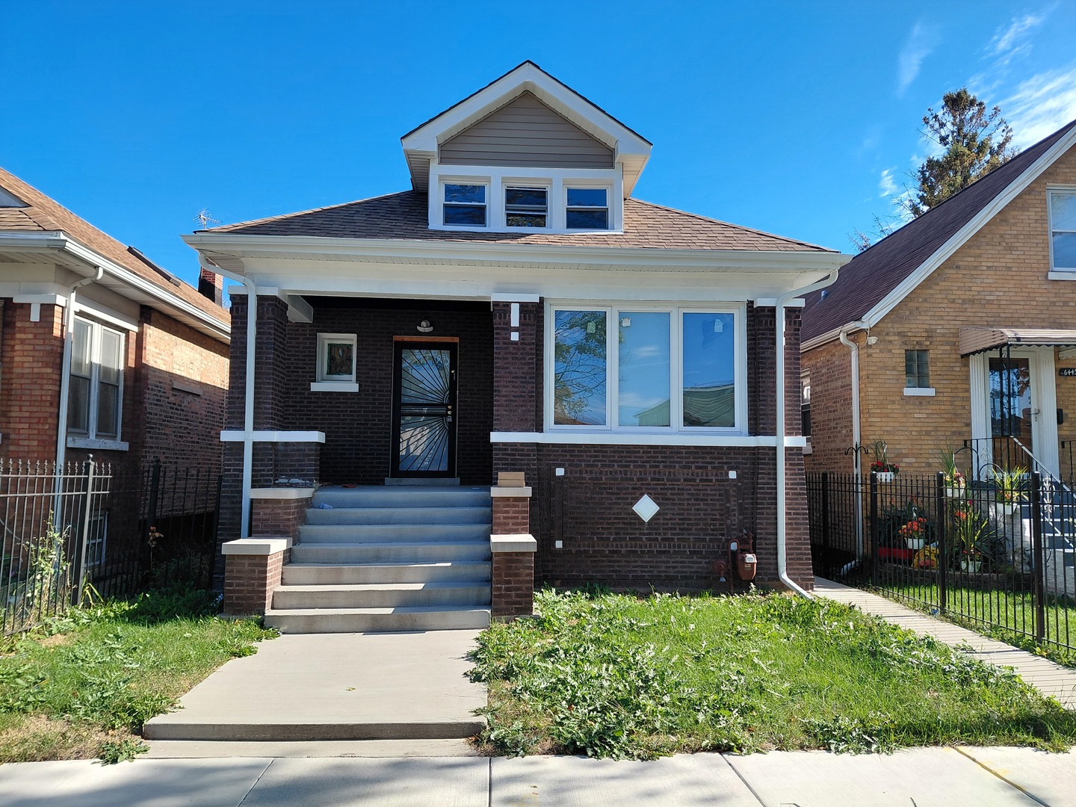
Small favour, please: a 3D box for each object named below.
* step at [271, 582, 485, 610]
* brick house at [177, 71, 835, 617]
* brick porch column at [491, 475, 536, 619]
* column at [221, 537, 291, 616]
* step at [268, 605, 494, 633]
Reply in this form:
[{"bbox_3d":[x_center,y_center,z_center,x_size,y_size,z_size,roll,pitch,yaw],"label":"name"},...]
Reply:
[{"bbox_3d":[-1.529,1.920,7.851,2.130,0.175,0.326,1,-4,-4],"label":"step"},{"bbox_3d":[-0.510,-0.655,15.056,8.032,6.571,12.500,1,-4,-4],"label":"brick house"},{"bbox_3d":[-0.281,1.492,8.462,0.441,1.257,1.917,1,-4,-4],"label":"brick porch column"},{"bbox_3d":[-2.778,1.700,7.761,0.443,0.709,0.873,1,-4,-4],"label":"column"},{"bbox_3d":[-1.509,2.070,7.518,2.130,0.168,0.322,1,-4,-4],"label":"step"}]

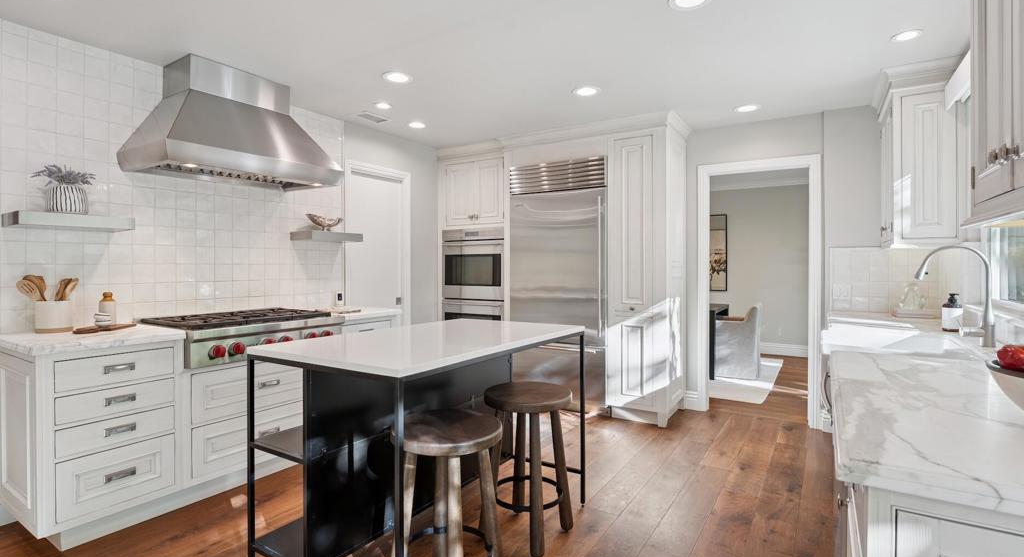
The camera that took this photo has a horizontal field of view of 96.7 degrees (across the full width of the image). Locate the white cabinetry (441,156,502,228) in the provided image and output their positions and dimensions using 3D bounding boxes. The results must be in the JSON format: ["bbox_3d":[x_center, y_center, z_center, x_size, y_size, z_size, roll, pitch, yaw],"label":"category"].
[{"bbox_3d":[-0.238,-0.836,4.789,0.775,0.665,0.600,0,1,33],"label":"white cabinetry"}]

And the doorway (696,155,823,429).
[{"bbox_3d":[1.995,0.095,3.725,0.868,2.085,0.140,0,1,34],"label":"doorway"}]

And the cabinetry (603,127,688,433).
[{"bbox_3d":[1.150,-0.040,3.873,0.458,2.355,0.640,0,1,33],"label":"cabinetry"}]

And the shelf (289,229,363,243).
[{"bbox_3d":[-1.338,-0.298,3.318,0.260,0.064,0.417,0,1,34],"label":"shelf"}]

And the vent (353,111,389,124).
[{"bbox_3d":[-1.082,-1.236,3.506,0.160,0.020,0.260,0,1,34],"label":"vent"}]

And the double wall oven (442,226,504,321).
[{"bbox_3d":[-0.243,0.148,4.795,0.780,1.303,0.560,0,1,34],"label":"double wall oven"}]

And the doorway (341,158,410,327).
[{"bbox_3d":[-1.196,0.084,4.065,0.120,2.108,0.720,0,1,34],"label":"doorway"}]

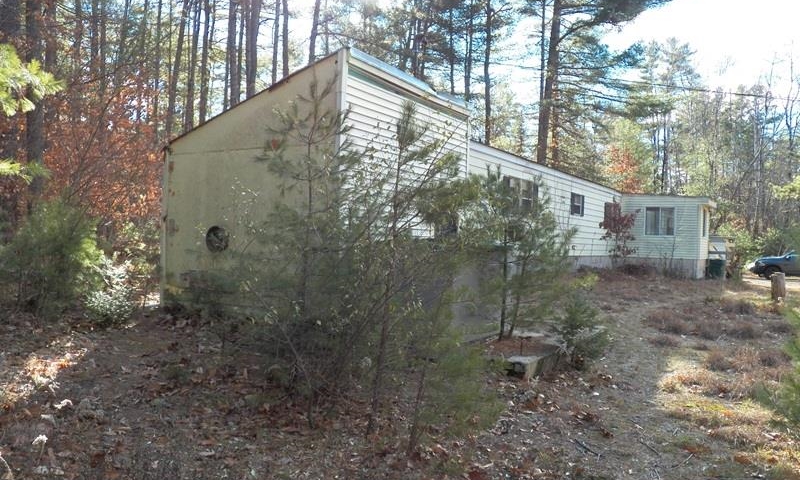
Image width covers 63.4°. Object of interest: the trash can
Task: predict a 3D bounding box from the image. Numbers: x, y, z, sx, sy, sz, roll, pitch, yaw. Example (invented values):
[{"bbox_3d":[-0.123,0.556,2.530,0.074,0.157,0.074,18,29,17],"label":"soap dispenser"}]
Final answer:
[{"bbox_3d":[12.377,1.119,25.201,0.620,0.760,0.620,2,0,32],"label":"trash can"}]

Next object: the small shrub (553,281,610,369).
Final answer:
[{"bbox_3d":[2.459,1.143,8.702,0.780,1.170,0.780,2,0,16],"label":"small shrub"}]

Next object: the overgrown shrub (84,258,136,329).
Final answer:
[{"bbox_3d":[-4.635,0.826,10.402,0.840,1.130,0.840,2,0,-24],"label":"overgrown shrub"}]

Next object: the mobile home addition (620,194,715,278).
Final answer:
[{"bbox_3d":[10.913,-0.172,26.260,3.050,3.250,2.600,2,-1,33],"label":"mobile home addition"}]

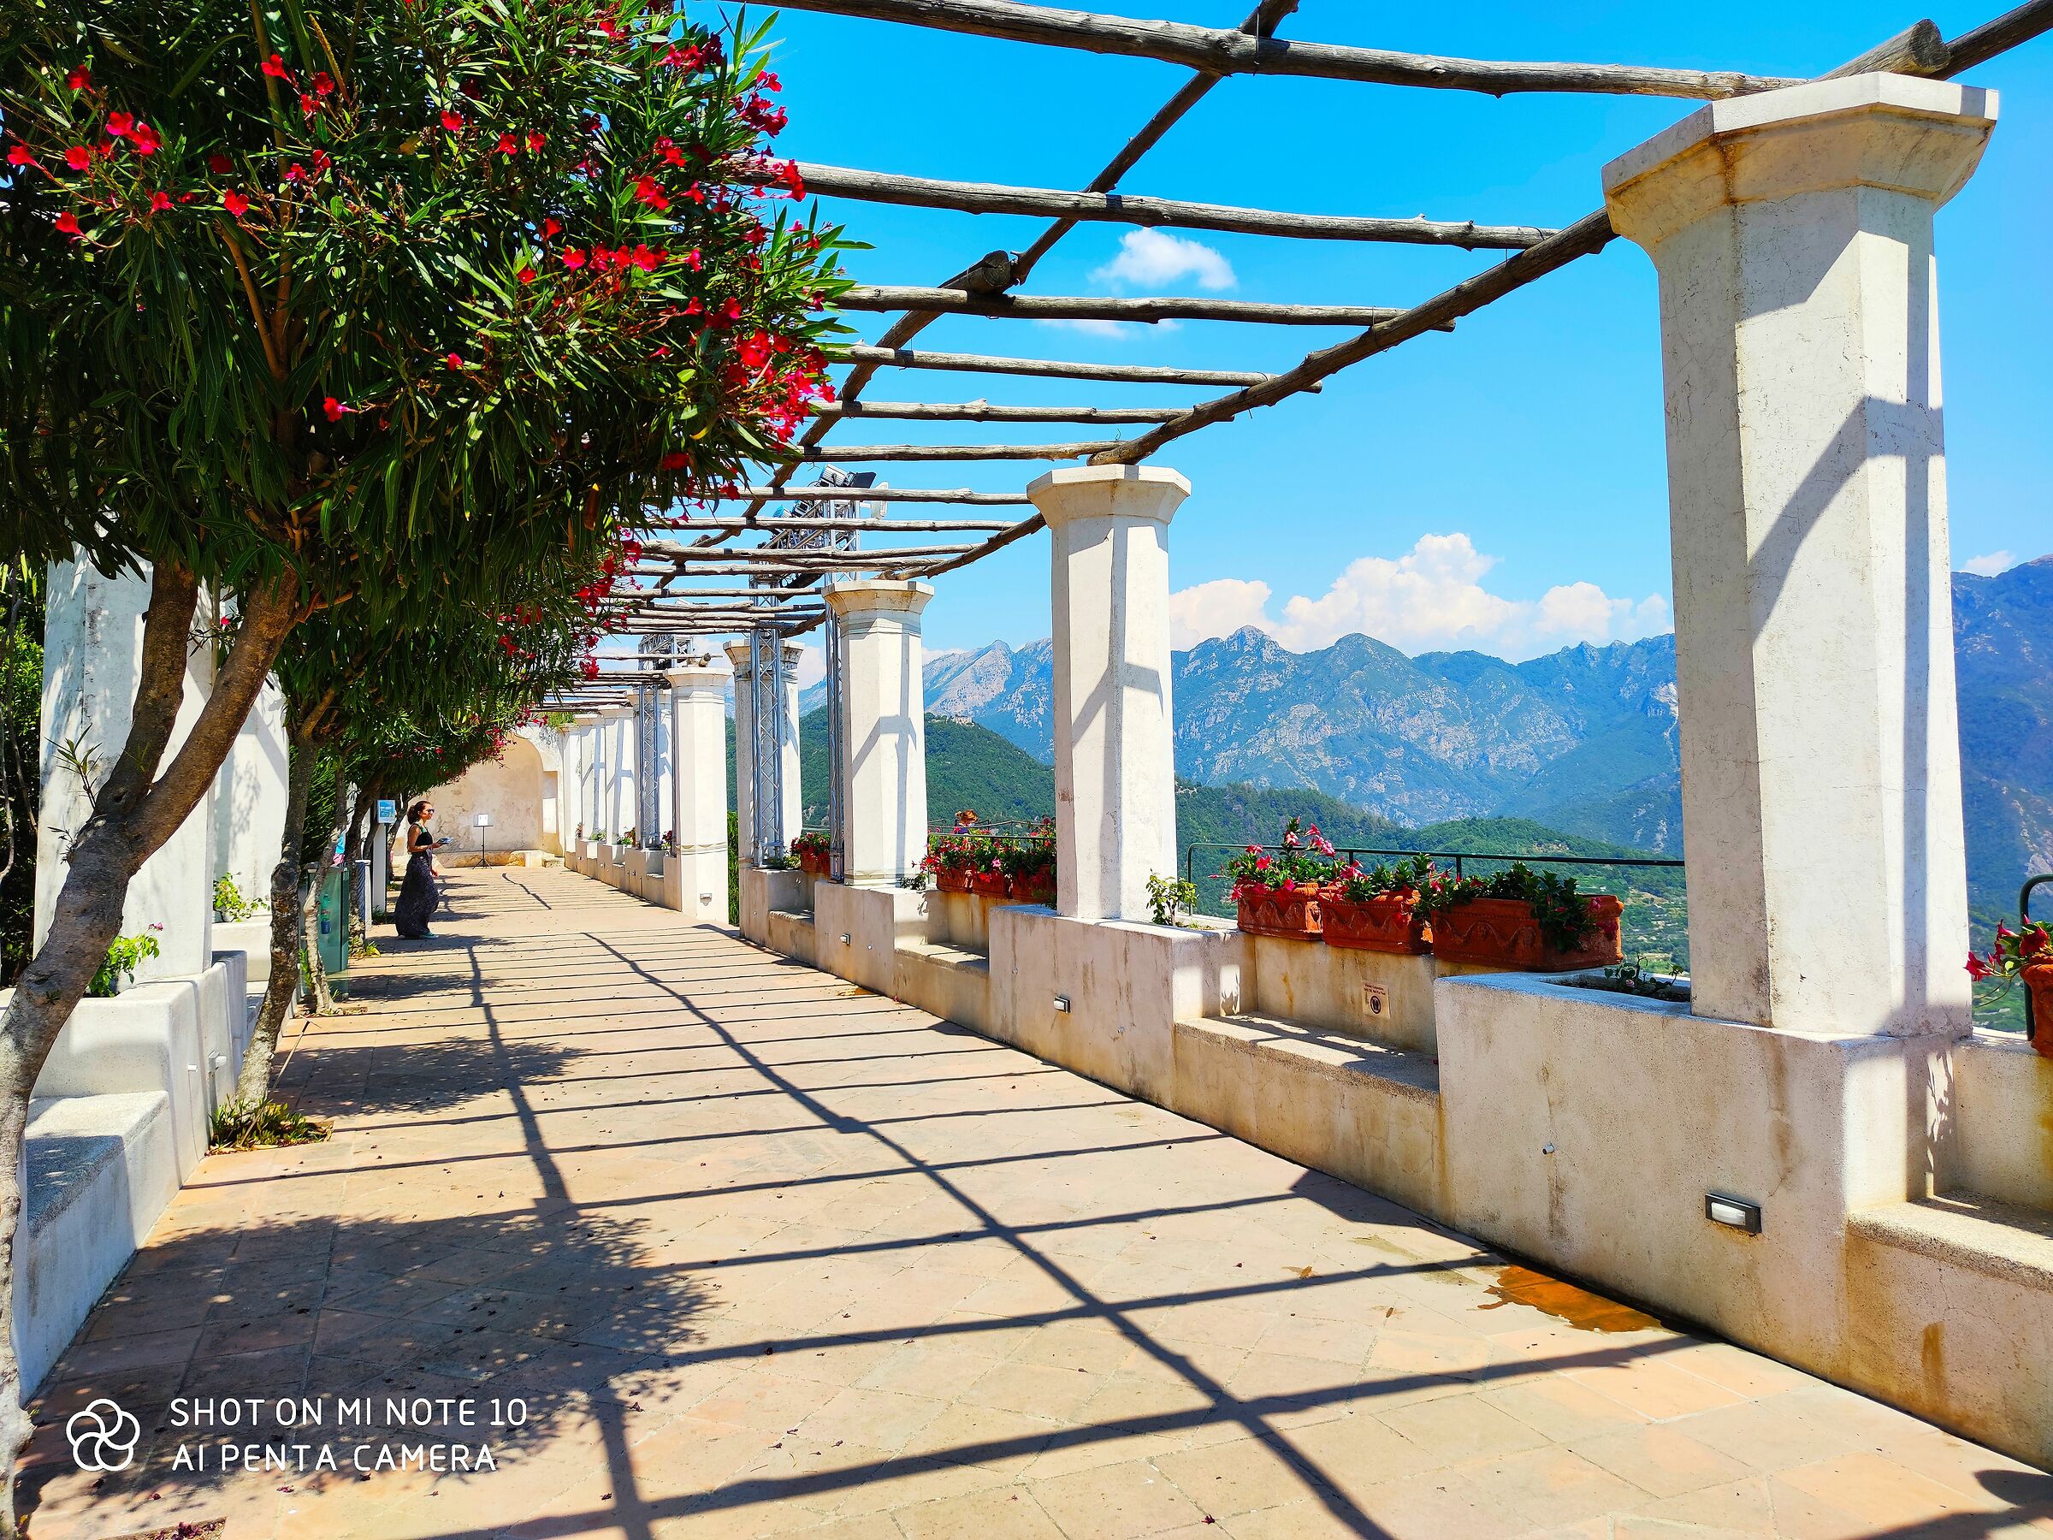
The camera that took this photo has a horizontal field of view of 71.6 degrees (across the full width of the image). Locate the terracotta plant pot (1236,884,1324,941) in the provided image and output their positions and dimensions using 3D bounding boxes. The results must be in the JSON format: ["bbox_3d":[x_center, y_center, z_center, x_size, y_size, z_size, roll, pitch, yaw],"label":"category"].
[{"bbox_3d":[1.334,0.668,6.828,0.380,0.240,0.580,0,-2,-23],"label":"terracotta plant pot"}]

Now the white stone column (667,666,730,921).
[{"bbox_3d":[-4.727,0.357,20.689,0.880,3.600,0.880,0,-2,-23],"label":"white stone column"}]

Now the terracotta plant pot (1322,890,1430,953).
[{"bbox_3d":[1.613,0.646,6.165,0.380,0.240,0.580,0,-2,-23],"label":"terracotta plant pot"}]

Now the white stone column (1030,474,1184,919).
[{"bbox_3d":[0.502,-0.414,8.167,0.904,2.482,0.904,-1,-2,-22],"label":"white stone column"}]

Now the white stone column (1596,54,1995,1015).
[{"bbox_3d":[2.129,-0.522,3.942,0.914,2.373,0.914,-1,-2,-22],"label":"white stone column"}]

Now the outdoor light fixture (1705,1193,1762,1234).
[{"bbox_3d":[1.942,1.211,3.906,0.040,0.075,0.155,0,-2,-23],"label":"outdoor light fixture"}]

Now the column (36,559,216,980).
[{"bbox_3d":[-4.286,-0.275,6.779,0.880,2.500,0.880,0,-2,-23],"label":"column"}]

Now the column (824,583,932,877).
[{"bbox_3d":[-1.247,-0.293,12.407,0.914,2.592,0.914,-1,-2,-22],"label":"column"}]

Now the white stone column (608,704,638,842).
[{"bbox_3d":[-8.104,0.113,28.599,0.900,2.771,0.900,-1,-2,-22],"label":"white stone column"}]

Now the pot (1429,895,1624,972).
[{"bbox_3d":[1.919,0.620,5.491,0.410,0.245,0.570,0,-2,-23],"label":"pot"}]

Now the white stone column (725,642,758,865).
[{"bbox_3d":[-3.005,-0.171,16.601,0.880,2.600,0.880,0,-2,-23],"label":"white stone column"}]

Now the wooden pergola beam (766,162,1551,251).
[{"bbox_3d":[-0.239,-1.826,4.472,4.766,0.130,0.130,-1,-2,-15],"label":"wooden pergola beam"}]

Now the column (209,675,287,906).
[{"bbox_3d":[-5.834,-0.236,10.613,0.904,2.562,0.904,-1,-2,-22],"label":"column"}]

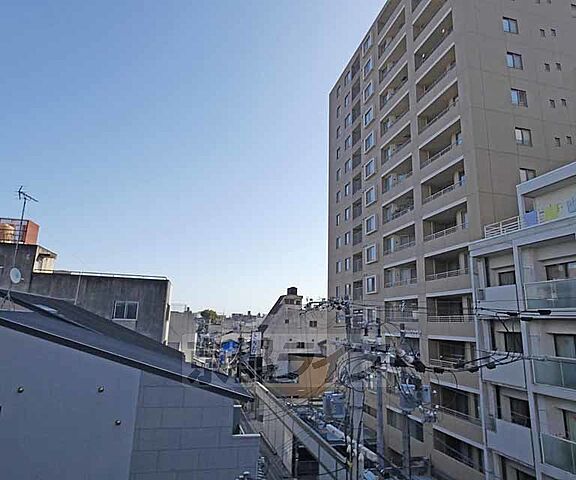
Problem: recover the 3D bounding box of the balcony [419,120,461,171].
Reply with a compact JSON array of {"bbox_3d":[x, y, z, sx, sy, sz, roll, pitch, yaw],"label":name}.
[{"bbox_3d":[11.558,-6.833,25.595,1.000,1.695,4.539,5,-13,-14],"label":"balcony"}]

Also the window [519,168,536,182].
[{"bbox_3d":[15.363,-3.866,22.104,1.270,1.250,0.170,5,-13,-13],"label":"window"}]

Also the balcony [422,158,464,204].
[{"bbox_3d":[11.457,-3.953,24.965,1.000,1.695,4.539,5,-13,-14],"label":"balcony"}]

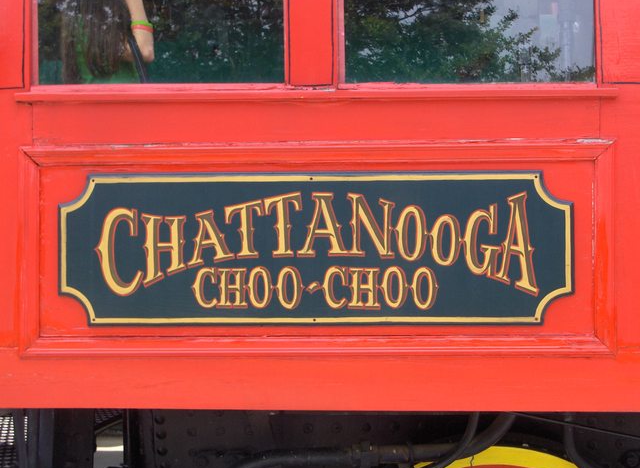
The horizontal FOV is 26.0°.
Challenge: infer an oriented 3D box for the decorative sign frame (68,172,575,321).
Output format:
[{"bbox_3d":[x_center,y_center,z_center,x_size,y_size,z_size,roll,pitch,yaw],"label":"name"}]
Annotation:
[{"bbox_3d":[-0.007,0.038,3.520,1.301,0.390,0.028,0,1,2],"label":"decorative sign frame"}]

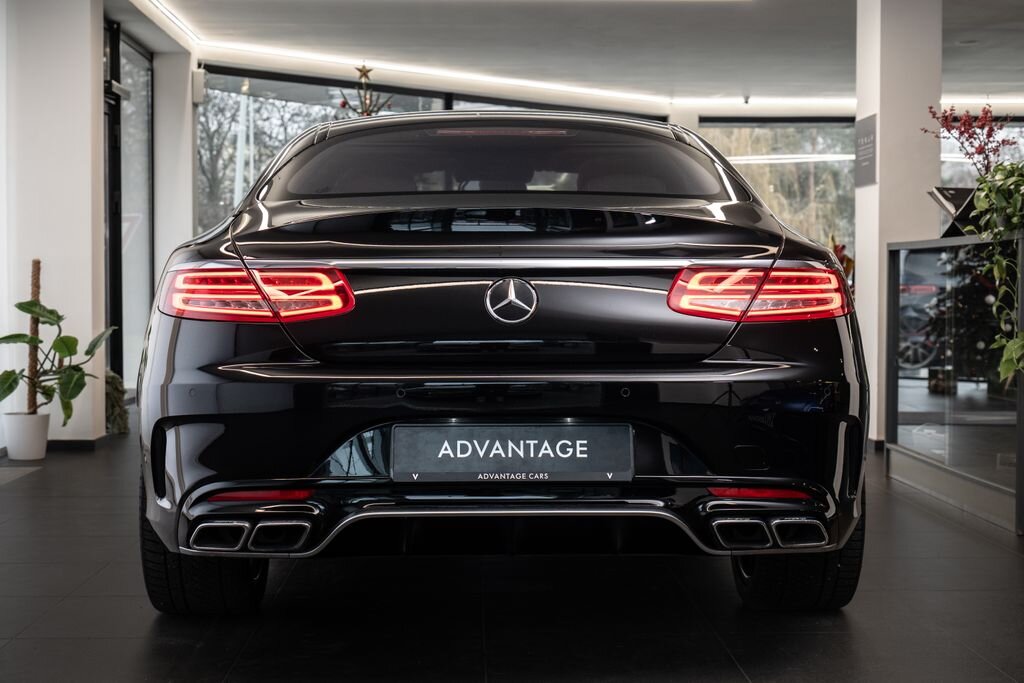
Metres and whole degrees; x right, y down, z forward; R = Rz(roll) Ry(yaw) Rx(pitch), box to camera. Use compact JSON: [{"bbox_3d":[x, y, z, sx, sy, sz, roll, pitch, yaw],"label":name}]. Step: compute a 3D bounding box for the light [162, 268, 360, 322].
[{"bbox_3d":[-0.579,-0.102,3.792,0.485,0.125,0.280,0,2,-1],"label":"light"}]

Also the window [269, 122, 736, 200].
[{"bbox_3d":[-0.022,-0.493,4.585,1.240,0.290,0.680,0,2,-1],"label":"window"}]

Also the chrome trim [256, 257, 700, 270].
[{"bbox_3d":[-0.038,-0.171,3.674,1.050,0.029,0.060,0,2,-1],"label":"chrome trim"}]

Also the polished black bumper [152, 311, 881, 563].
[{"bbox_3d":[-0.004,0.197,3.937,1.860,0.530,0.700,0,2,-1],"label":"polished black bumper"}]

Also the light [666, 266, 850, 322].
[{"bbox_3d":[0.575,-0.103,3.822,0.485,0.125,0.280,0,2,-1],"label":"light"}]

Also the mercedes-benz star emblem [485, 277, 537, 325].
[{"bbox_3d":[0.003,-0.089,3.658,0.112,0.110,0.020,0,-18,-1],"label":"mercedes-benz star emblem"}]

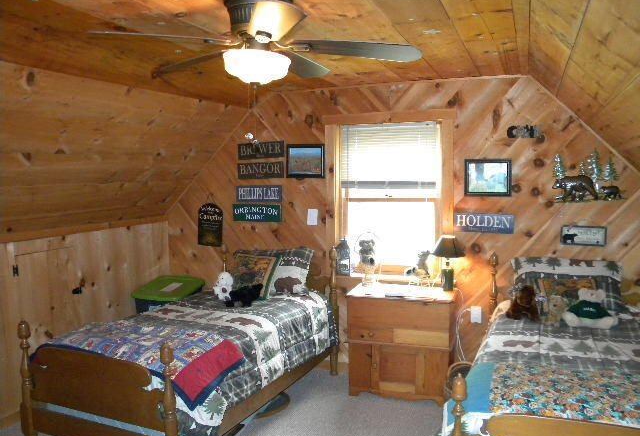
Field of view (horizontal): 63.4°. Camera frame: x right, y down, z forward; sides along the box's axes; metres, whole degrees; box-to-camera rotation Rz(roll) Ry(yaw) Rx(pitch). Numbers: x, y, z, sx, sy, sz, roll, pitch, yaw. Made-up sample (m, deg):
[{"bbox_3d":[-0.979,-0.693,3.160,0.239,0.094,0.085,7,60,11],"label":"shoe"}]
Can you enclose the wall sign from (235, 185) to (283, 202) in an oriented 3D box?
[{"bbox_3d":[-0.526,-0.210,4.524,0.449,0.137,0.020,2,6,22],"label":"wall sign"}]

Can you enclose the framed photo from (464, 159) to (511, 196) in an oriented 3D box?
[{"bbox_3d":[1.233,-0.292,3.793,0.325,0.268,0.025,2,6,22],"label":"framed photo"}]

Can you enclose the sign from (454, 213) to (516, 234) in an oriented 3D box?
[{"bbox_3d":[1.176,0.041,3.680,0.405,0.137,0.020,2,6,22],"label":"sign"}]

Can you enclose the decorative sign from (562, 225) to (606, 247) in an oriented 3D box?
[{"bbox_3d":[1.762,0.121,3.455,0.275,0.128,0.020,2,6,22],"label":"decorative sign"}]

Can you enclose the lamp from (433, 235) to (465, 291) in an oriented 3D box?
[{"bbox_3d":[0.953,0.337,3.842,0.236,0.402,0.236,2,6,22],"label":"lamp"}]

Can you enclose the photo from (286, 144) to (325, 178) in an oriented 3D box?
[{"bbox_3d":[-0.114,-0.471,4.326,0.349,0.283,0.025,2,6,22],"label":"photo"}]

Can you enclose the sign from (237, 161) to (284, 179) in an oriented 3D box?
[{"bbox_3d":[-0.508,-0.410,4.497,0.450,0.136,0.020,2,6,22],"label":"sign"}]

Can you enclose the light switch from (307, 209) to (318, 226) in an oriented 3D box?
[{"bbox_3d":[-0.058,-0.006,4.170,0.078,0.122,0.013,2,6,22],"label":"light switch"}]

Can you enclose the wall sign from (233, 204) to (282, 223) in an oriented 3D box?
[{"bbox_3d":[-0.548,-0.041,4.549,0.479,0.153,0.020,2,6,22],"label":"wall sign"}]

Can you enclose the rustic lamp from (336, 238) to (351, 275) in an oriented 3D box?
[{"bbox_3d":[0.186,0.307,4.103,0.090,0.280,0.090,2,6,22],"label":"rustic lamp"}]

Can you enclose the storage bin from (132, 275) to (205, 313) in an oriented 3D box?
[{"bbox_3d":[-1.237,0.766,4.298,0.450,0.380,0.580,0,6,10],"label":"storage bin"}]

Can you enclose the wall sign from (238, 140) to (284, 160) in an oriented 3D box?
[{"bbox_3d":[-0.481,-0.555,4.274,0.430,0.136,0.020,2,6,22],"label":"wall sign"}]

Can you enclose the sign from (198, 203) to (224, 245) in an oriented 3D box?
[{"bbox_3d":[-0.997,0.063,4.746,0.266,0.402,0.015,2,6,22],"label":"sign"}]

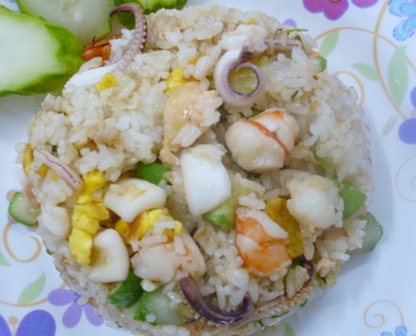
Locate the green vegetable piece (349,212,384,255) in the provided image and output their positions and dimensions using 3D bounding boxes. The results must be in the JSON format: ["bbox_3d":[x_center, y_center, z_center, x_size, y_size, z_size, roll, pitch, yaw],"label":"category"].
[{"bbox_3d":[0.080,0.034,0.284,0.018,0.013,0.019,-14,73,-4],"label":"green vegetable piece"}]

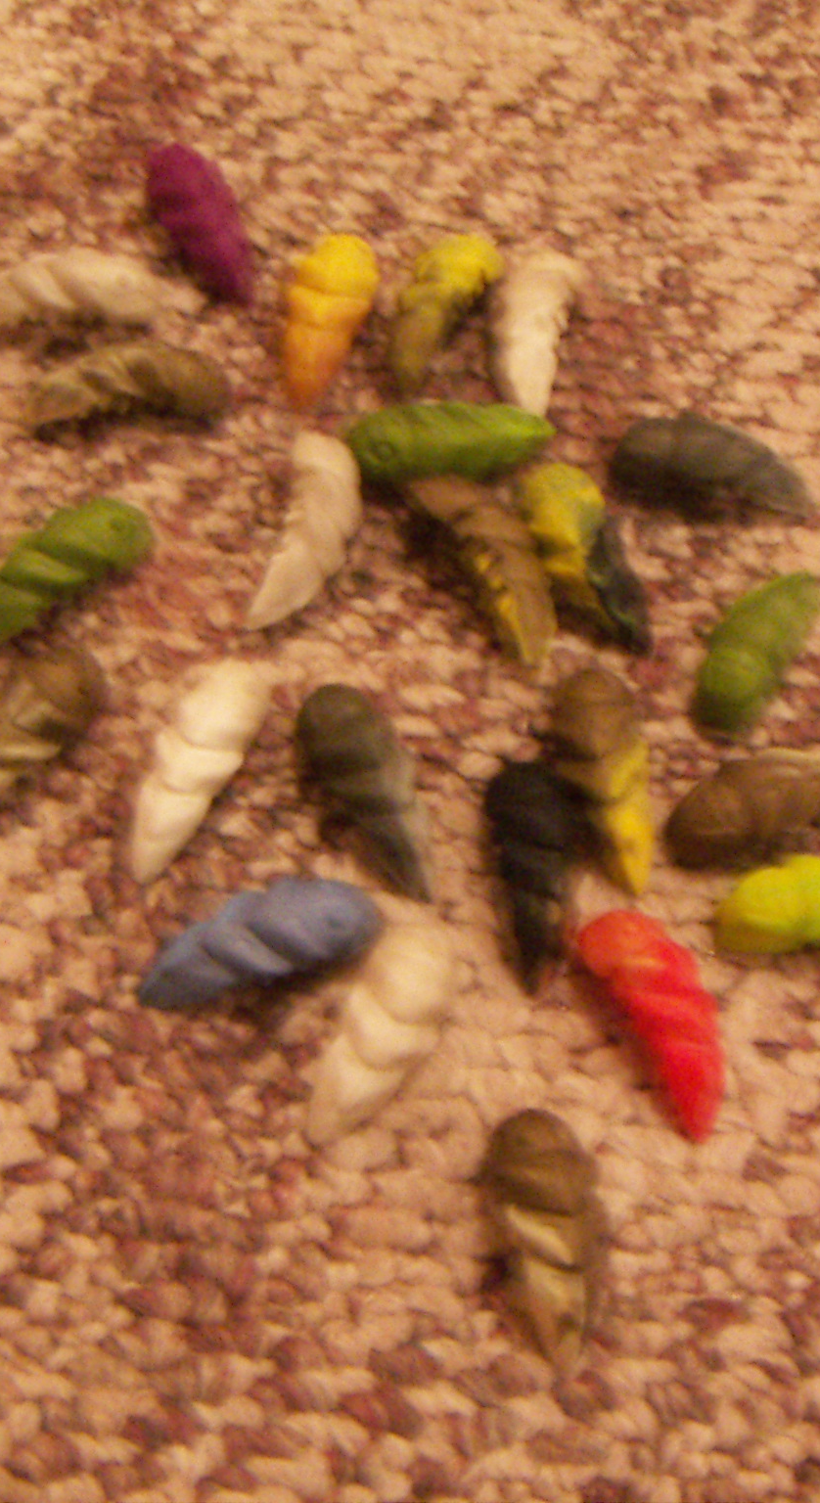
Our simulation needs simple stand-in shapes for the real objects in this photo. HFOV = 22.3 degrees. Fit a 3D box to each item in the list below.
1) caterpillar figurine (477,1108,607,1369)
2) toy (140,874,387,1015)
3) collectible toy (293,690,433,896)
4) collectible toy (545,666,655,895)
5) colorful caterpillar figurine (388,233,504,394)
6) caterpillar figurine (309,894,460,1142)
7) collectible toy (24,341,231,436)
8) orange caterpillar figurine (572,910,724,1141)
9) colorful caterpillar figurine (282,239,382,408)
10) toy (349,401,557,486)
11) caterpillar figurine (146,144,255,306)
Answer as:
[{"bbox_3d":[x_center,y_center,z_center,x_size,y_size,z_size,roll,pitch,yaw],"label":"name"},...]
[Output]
[{"bbox_3d":[0.024,0.085,0.364,0.018,0.015,0.045,-6,60,-4],"label":"caterpillar figurine"},{"bbox_3d":[-0.029,0.035,0.392,0.046,0.015,0.017,-19,62,-11],"label":"toy"},{"bbox_3d":[-0.009,0.007,0.409,0.018,0.015,0.046,-20,62,-12],"label":"collectible toy"},{"bbox_3d":[0.044,0.005,0.446,0.017,0.015,0.052,-8,58,-5],"label":"collectible toy"},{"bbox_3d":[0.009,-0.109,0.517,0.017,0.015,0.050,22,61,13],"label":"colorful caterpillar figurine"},{"bbox_3d":[-0.007,0.053,0.416,0.017,0.015,0.053,22,61,13],"label":"caterpillar figurine"},{"bbox_3d":[-0.068,-0.088,0.504,0.051,0.015,0.017,-12,59,-8],"label":"collectible toy"},{"bbox_3d":[0.044,0.051,0.385,0.019,0.016,0.046,-19,66,-13],"label":"orange caterpillar figurine"},{"bbox_3d":[-0.018,-0.093,0.454,0.019,0.016,0.047,14,63,3],"label":"colorful caterpillar figurine"},{"bbox_3d":[0.009,-0.066,0.442,0.045,0.016,0.018,-6,64,-7],"label":"toy"},{"bbox_3d":[-0.046,-0.117,0.464,0.018,0.016,0.048,-21,67,-14],"label":"caterpillar figurine"}]

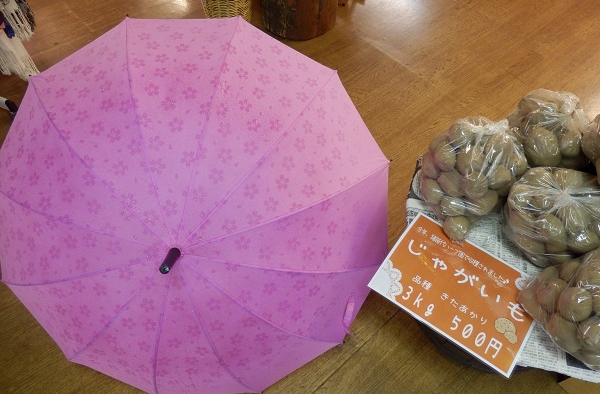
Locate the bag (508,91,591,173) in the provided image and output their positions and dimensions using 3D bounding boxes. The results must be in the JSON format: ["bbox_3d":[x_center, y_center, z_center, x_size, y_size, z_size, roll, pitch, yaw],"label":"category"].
[{"bbox_3d":[0.552,-0.132,0.973,0.190,0.200,0.205,3,57,0],"label":"bag"}]

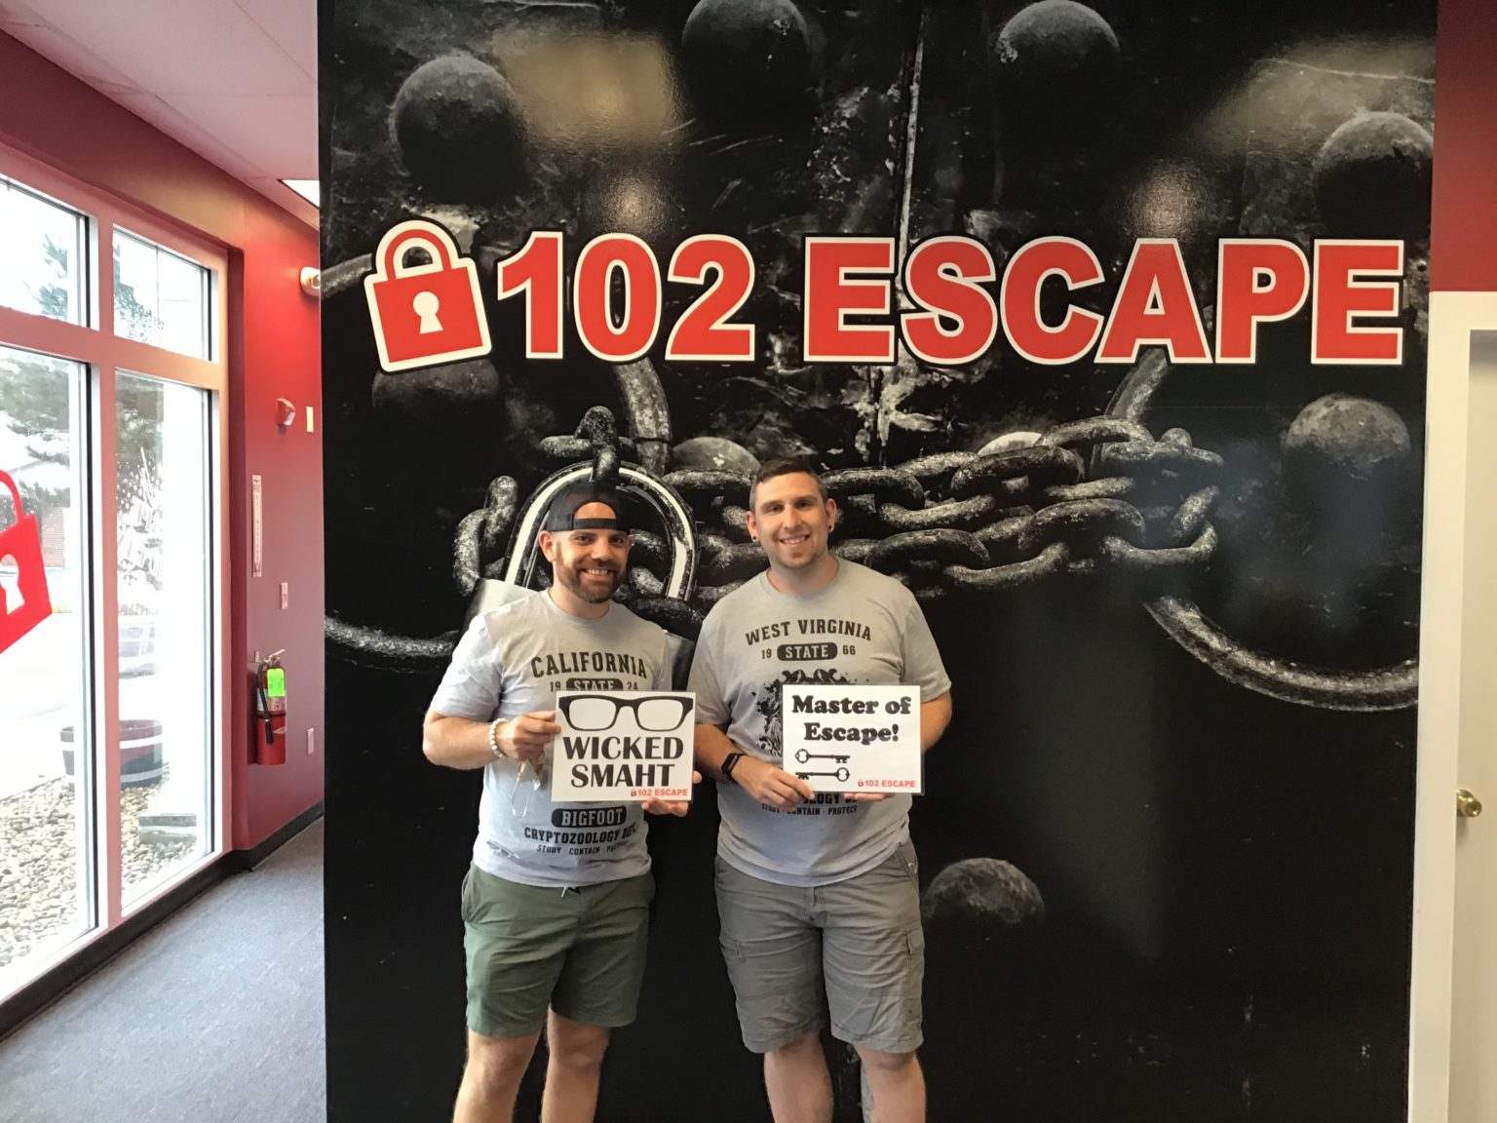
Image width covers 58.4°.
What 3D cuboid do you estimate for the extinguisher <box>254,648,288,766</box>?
[{"bbox_3d":[-2.100,0.641,5.900,0.145,0.510,0.170,0,2,3],"label":"extinguisher"}]

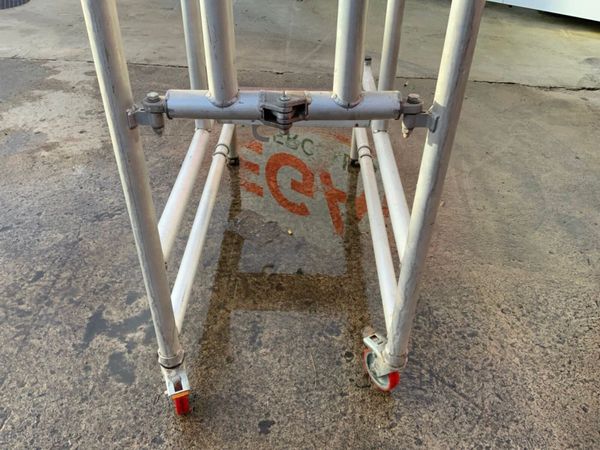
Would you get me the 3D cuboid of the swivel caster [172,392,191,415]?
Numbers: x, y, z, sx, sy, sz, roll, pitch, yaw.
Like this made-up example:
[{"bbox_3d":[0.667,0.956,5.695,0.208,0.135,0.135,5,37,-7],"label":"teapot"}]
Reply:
[{"bbox_3d":[-0.329,0.449,1.367,0.033,0.125,0.125,-11,39,-16],"label":"swivel caster"}]

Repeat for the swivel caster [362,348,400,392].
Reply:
[{"bbox_3d":[0.233,0.411,1.437,0.033,0.125,0.125,-19,42,-25],"label":"swivel caster"}]

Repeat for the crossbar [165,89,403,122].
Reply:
[{"bbox_3d":[-0.027,-0.217,0.911,0.425,0.052,0.052,0,37,-2],"label":"crossbar"}]

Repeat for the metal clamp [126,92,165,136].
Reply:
[{"bbox_3d":[-0.272,-0.201,0.914,0.070,0.085,0.045,0,37,-2],"label":"metal clamp"}]

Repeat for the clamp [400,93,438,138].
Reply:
[{"bbox_3d":[0.218,-0.201,0.932,0.070,0.085,0.045,0,37,-2],"label":"clamp"}]

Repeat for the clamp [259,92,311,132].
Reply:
[{"bbox_3d":[-0.026,-0.204,0.906,0.094,0.074,0.066,0,37,-2],"label":"clamp"}]

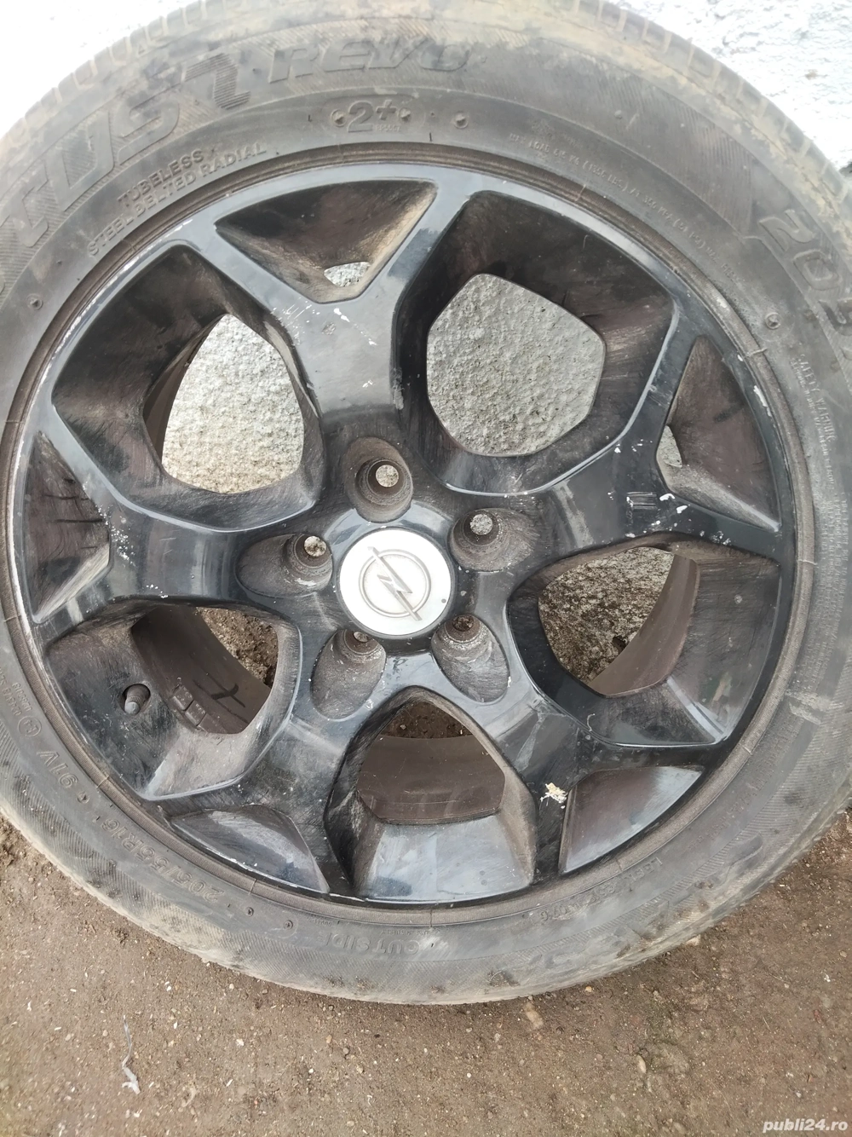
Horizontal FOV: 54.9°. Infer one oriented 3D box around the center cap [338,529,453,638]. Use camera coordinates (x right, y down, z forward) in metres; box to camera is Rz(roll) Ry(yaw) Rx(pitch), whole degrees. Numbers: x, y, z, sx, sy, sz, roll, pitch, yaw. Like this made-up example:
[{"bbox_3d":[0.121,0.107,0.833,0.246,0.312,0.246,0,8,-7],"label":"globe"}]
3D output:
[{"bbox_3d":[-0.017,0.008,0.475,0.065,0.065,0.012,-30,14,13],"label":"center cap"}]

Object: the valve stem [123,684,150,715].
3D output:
[{"bbox_3d":[-0.183,0.081,0.520,0.013,0.013,0.036,-3,14,-10],"label":"valve stem"}]

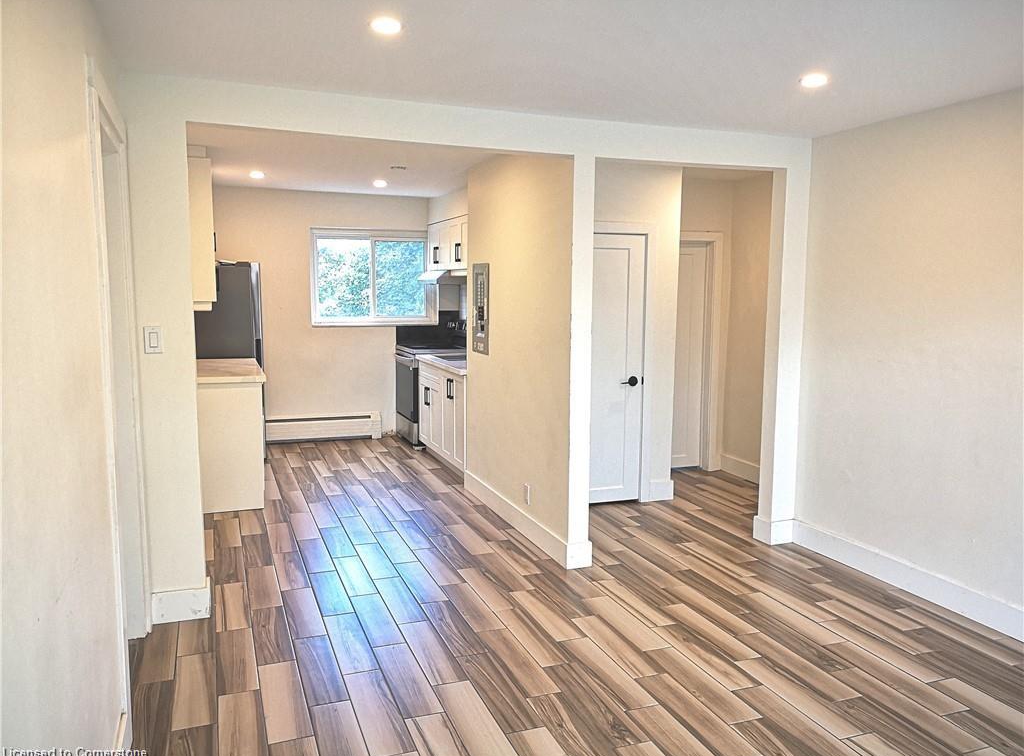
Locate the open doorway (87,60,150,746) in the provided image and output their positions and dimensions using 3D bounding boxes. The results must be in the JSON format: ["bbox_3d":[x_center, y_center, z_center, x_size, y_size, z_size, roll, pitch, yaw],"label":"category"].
[{"bbox_3d":[-1.465,0.130,2.882,0.130,2.100,0.980,-2,7,-20],"label":"open doorway"}]

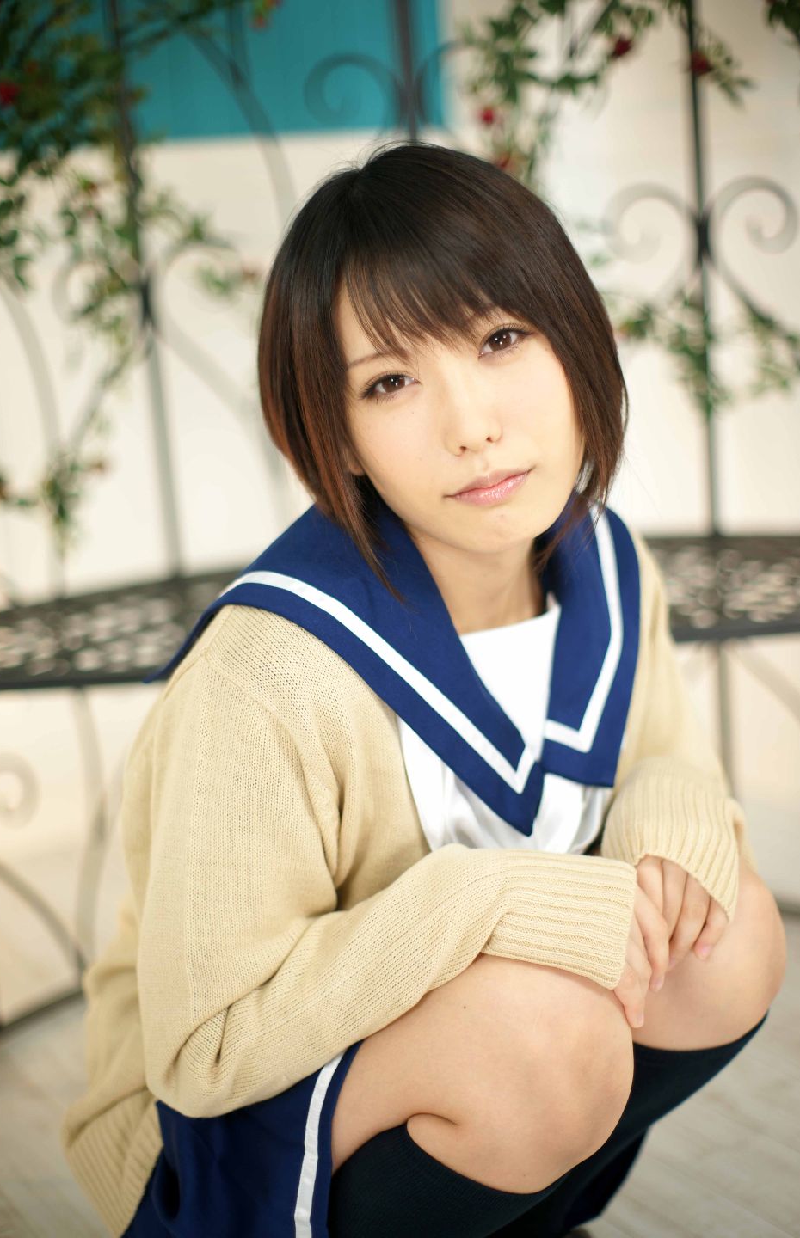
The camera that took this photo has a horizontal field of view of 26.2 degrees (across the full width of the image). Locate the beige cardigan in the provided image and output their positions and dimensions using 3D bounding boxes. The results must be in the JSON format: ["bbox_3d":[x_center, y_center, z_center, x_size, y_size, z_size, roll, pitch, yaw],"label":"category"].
[{"bbox_3d":[0.026,0.202,1.112,0.408,0.508,0.360,-16,33,-37],"label":"beige cardigan"}]

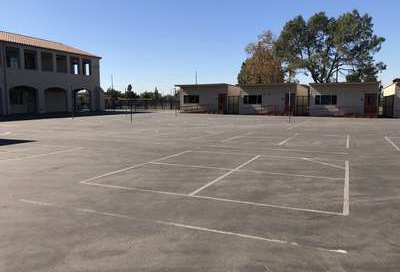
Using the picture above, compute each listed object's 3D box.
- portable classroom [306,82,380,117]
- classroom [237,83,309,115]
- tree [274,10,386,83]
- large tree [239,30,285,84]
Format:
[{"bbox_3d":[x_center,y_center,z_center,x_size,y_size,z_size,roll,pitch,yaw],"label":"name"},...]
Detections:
[{"bbox_3d":[19.066,-4.682,43.014,7.365,3.800,13.700,3,7,24],"label":"portable classroom"},{"bbox_3d":[10.938,-5.100,46.548,7.428,3.800,13.700,3,7,24],"label":"classroom"},{"bbox_3d":[23.910,-13.456,58.744,20.784,17.993,18.500,0,6,0],"label":"tree"},{"bbox_3d":[11.787,-12.217,61.400,9.199,14.979,8.800,0,6,0],"label":"large tree"}]

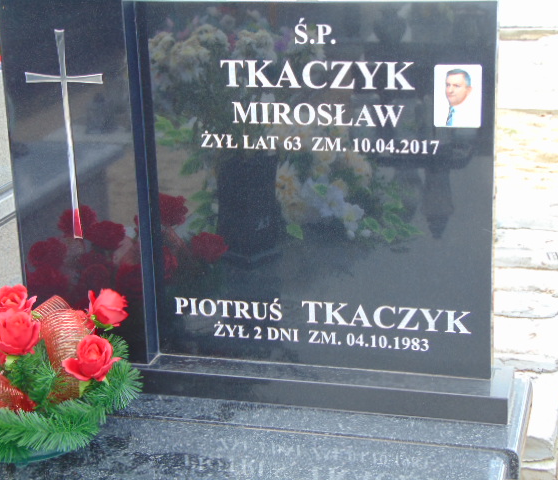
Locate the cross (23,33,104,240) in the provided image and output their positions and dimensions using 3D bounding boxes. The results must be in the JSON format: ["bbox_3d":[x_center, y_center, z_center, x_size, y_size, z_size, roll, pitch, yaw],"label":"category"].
[{"bbox_3d":[-0.422,-0.206,2.633,0.166,0.430,0.008,3,19,15],"label":"cross"}]

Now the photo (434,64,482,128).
[{"bbox_3d":[0.336,-0.269,2.467,0.089,0.122,0.006,3,19,15],"label":"photo"}]

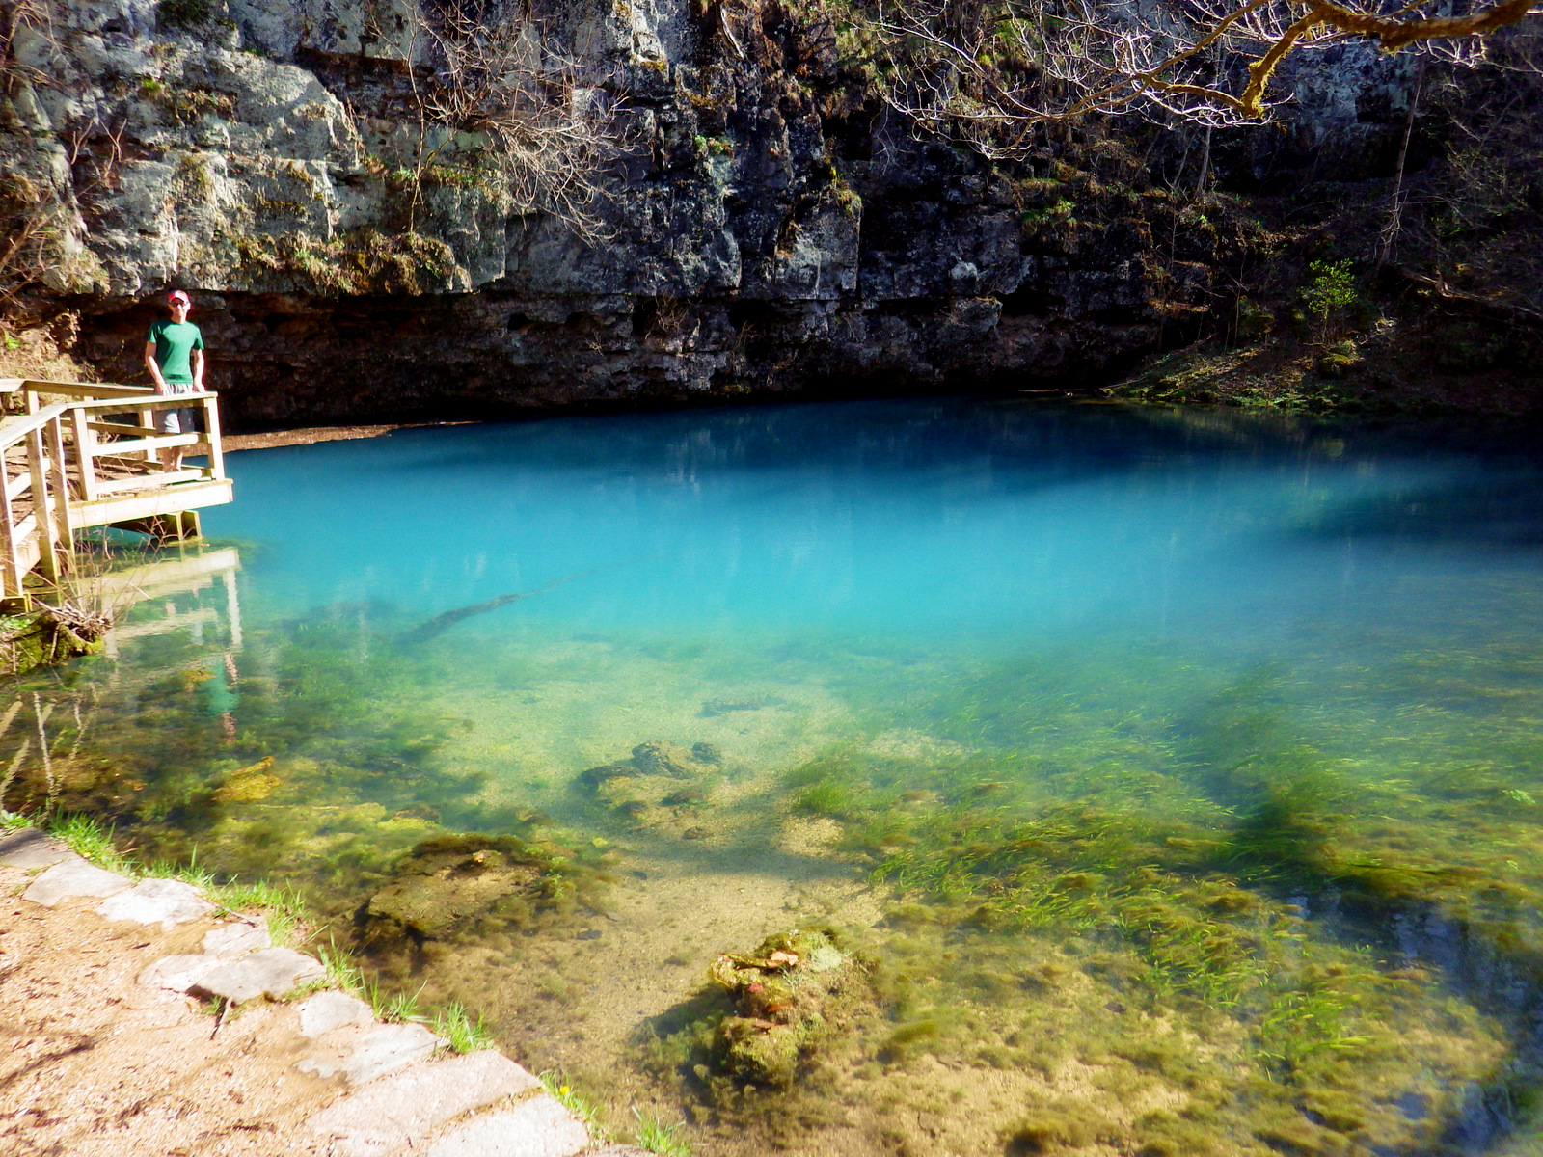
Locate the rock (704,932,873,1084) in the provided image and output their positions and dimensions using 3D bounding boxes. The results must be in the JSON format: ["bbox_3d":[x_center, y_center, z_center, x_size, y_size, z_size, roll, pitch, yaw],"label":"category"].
[{"bbox_3d":[0.058,1.370,3.550,0.520,0.300,0.460,0,13,0],"label":"rock"}]

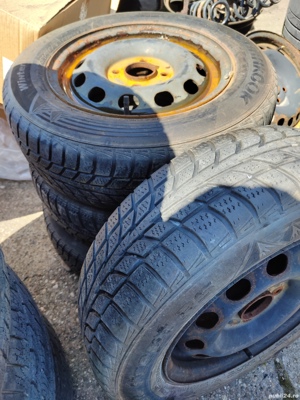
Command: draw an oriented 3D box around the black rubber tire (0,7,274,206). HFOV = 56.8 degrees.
[{"bbox_3d":[-0.021,-0.242,0.674,0.590,0.192,0.590,0,54,0],"label":"black rubber tire"}]

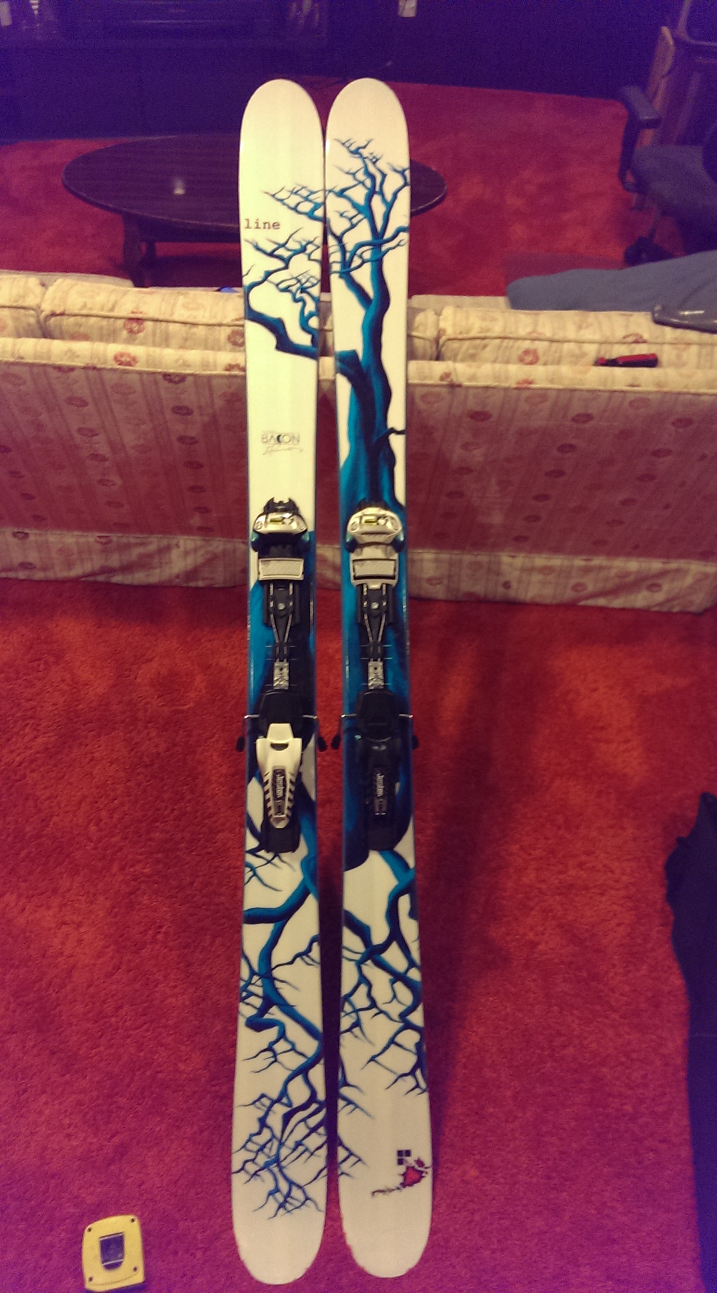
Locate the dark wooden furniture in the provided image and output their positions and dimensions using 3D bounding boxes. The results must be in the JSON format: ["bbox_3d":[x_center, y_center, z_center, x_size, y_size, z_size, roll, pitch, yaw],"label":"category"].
[{"bbox_3d":[-0.318,-1.286,3.048,1.147,0.400,0.664,-2,49,-7],"label":"dark wooden furniture"}]

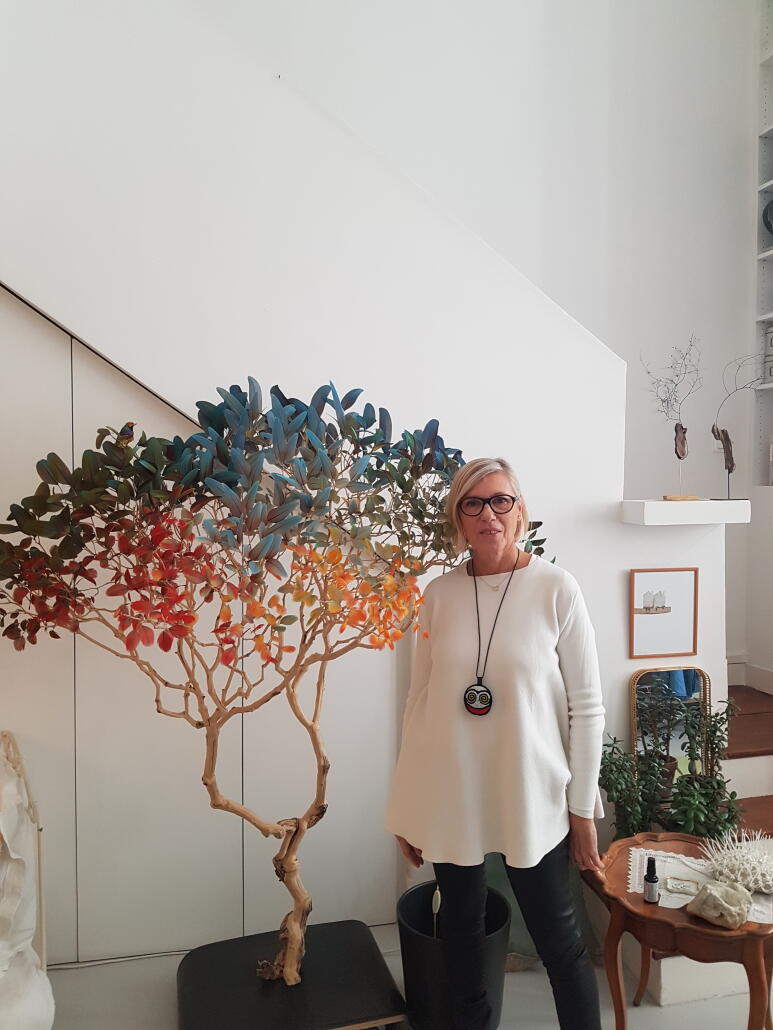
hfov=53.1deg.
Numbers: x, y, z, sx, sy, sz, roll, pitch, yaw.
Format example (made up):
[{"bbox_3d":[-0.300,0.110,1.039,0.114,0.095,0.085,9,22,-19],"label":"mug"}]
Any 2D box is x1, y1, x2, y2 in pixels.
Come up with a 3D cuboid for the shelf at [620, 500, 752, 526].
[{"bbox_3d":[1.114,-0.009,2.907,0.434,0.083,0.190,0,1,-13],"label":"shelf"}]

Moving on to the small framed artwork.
[{"bbox_3d":[1.053,0.373,2.946,0.284,0.336,0.020,0,1,-13],"label":"small framed artwork"}]

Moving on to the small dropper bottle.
[{"bbox_3d":[0.670,0.922,1.955,0.035,0.106,0.035,0,1,18],"label":"small dropper bottle"}]

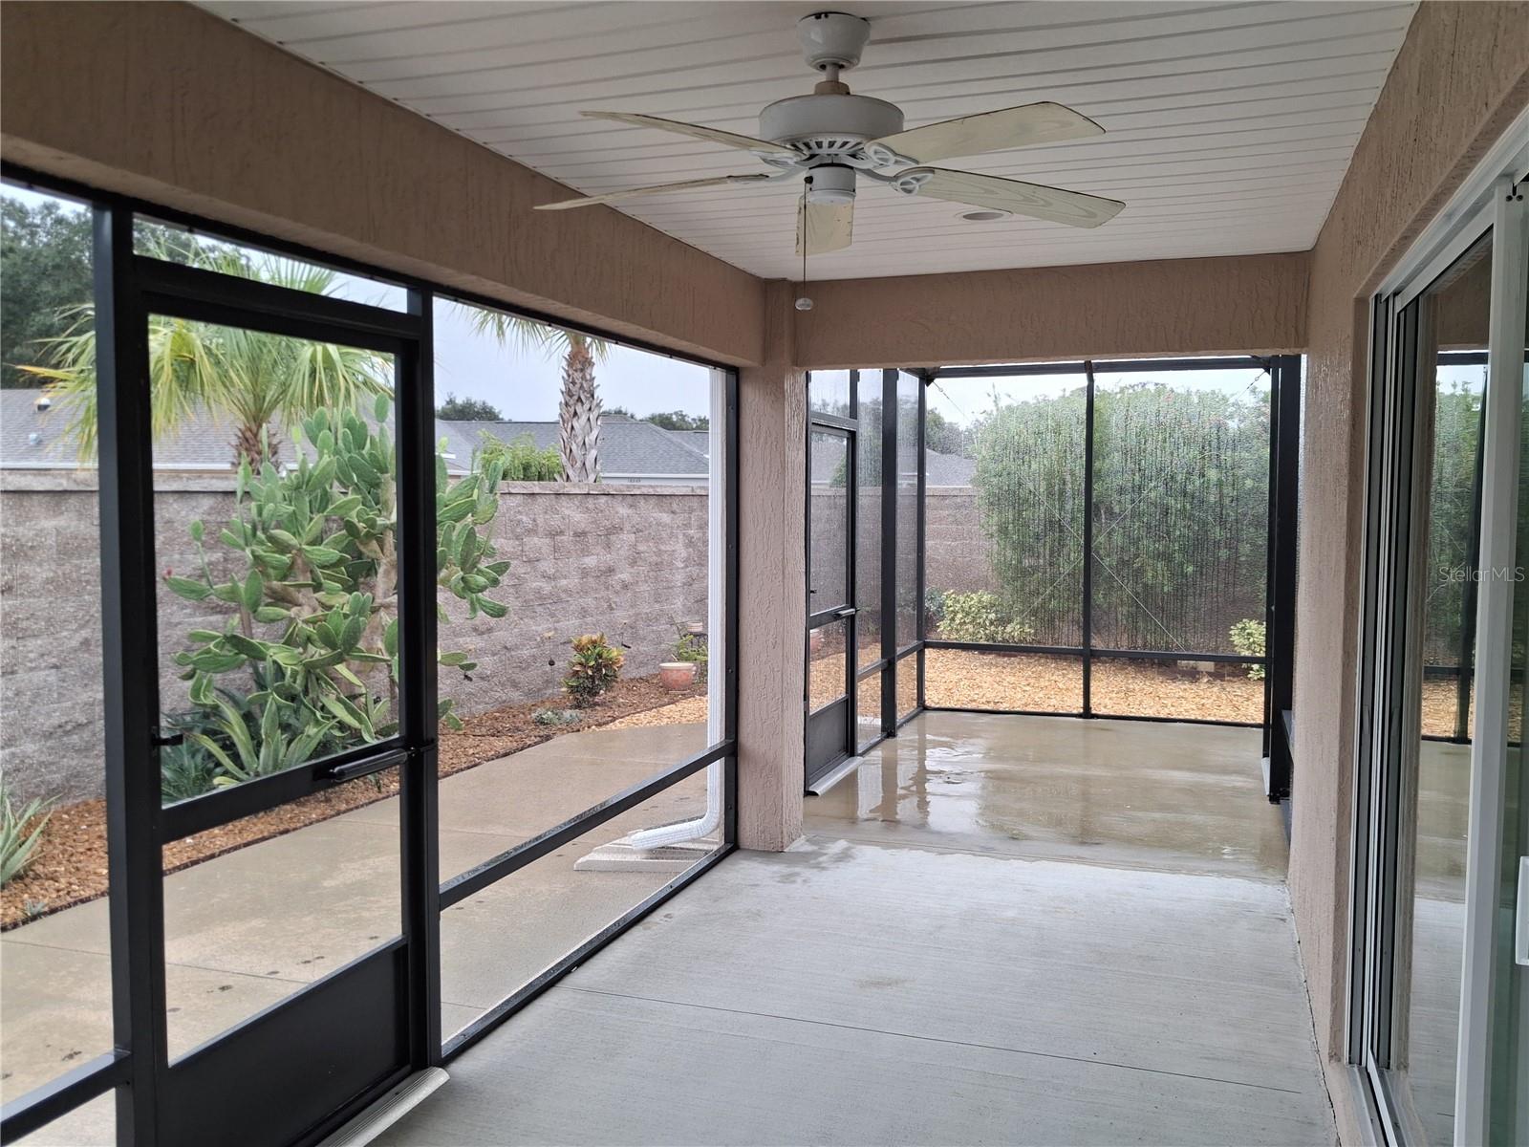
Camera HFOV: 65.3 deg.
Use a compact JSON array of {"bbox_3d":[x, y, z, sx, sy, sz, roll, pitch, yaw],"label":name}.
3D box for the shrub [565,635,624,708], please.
[{"bbox_3d":[-1.432,0.811,10.000,0.480,0.610,0.460,0,4,-8],"label":"shrub"}]

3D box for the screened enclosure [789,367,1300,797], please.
[{"bbox_3d":[1.810,-0.172,7.184,2.500,2.680,3.500,1,4,20],"label":"screened enclosure"}]

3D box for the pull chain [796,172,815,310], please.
[{"bbox_3d":[0.082,-0.655,2.375,0.033,0.261,0.033,2,4,20],"label":"pull chain"}]

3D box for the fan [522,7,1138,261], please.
[{"bbox_3d":[0.134,-0.918,2.421,1.290,0.354,1.270,0,4,2],"label":"fan"}]

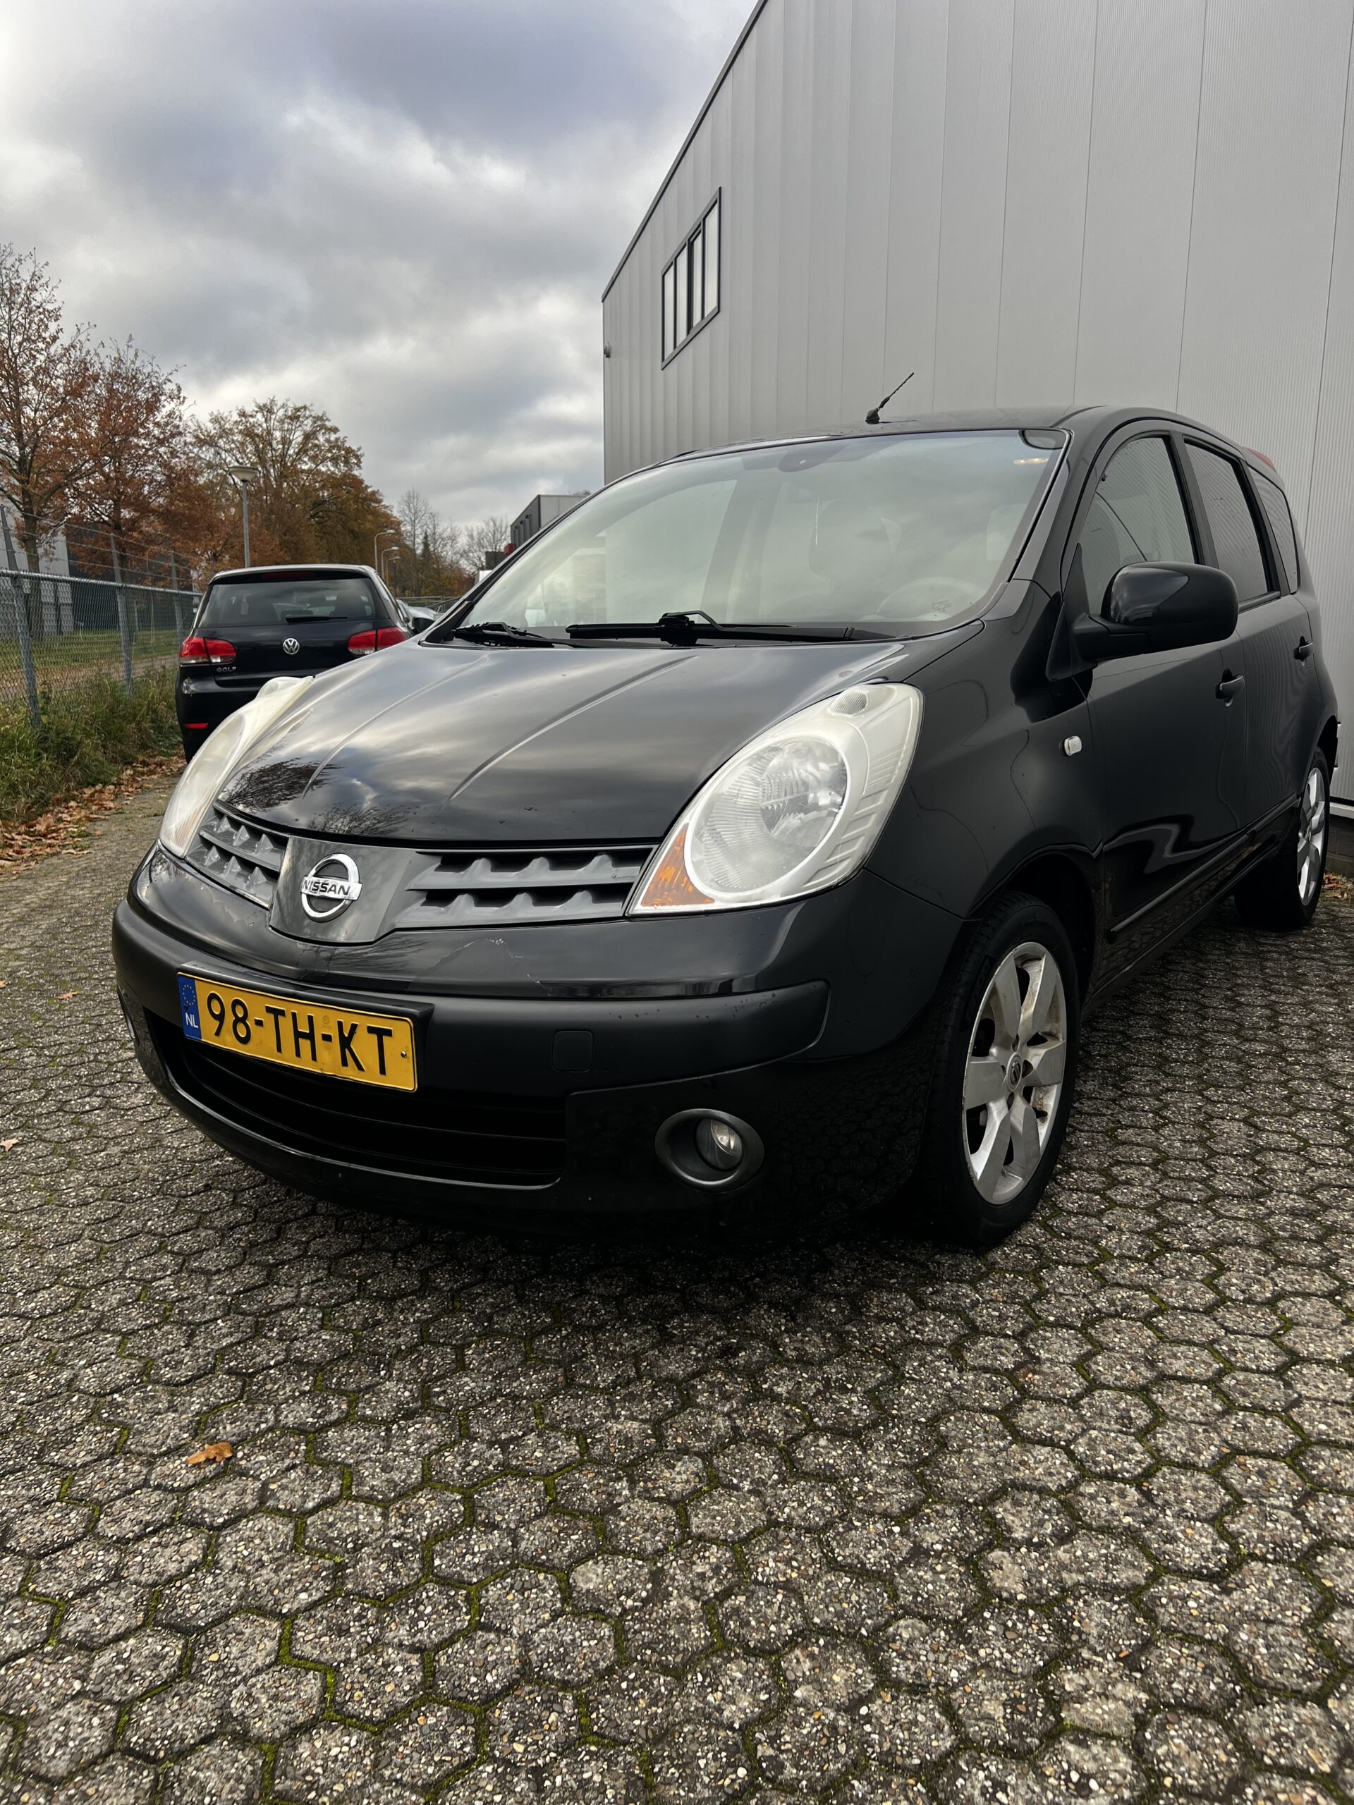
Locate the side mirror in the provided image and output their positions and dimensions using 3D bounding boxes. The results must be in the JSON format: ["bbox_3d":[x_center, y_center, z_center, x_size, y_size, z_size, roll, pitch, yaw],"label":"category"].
[{"bbox_3d":[0.890,-0.541,2.502,0.245,0.175,0.160,7,15,34],"label":"side mirror"}]

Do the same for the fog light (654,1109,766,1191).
[{"bbox_3d":[0.049,0.341,1.869,0.135,0.100,0.080,2,12,14],"label":"fog light"}]

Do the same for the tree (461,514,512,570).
[{"bbox_3d":[-13.188,-23.315,95.853,5.500,8.000,5.500,0,12,0],"label":"tree"}]

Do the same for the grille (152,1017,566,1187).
[{"bbox_3d":[-0.528,0.285,2.094,0.900,0.155,0.120,7,15,34],"label":"grille"}]

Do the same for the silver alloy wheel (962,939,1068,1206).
[{"bbox_3d":[0.508,0.274,2.278,0.160,0.440,0.440,7,15,34],"label":"silver alloy wheel"}]

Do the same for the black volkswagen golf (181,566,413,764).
[{"bbox_3d":[-3.137,-2.108,11.830,1.790,1.480,4.200,-2,12,-10],"label":"black volkswagen golf"}]

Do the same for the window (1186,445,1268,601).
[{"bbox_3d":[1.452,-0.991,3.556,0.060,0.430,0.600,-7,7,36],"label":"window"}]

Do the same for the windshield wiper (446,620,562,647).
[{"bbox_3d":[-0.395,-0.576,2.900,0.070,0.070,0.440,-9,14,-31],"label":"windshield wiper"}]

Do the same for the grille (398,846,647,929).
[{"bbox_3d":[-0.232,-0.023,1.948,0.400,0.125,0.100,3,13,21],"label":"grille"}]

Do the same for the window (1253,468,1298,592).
[{"bbox_3d":[1.851,-1.127,4.179,0.070,0.350,0.460,-8,6,36],"label":"window"}]

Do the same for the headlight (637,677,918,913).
[{"bbox_3d":[0.166,-0.153,1.950,0.290,0.320,0.500,4,14,26],"label":"headlight"}]

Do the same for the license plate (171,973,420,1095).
[{"bbox_3d":[-0.575,0.189,2.019,0.520,0.110,0.020,7,13,34],"label":"license plate"}]

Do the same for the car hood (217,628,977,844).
[{"bbox_3d":[-0.263,-0.316,2.384,1.370,0.310,0.910,7,15,34],"label":"car hood"}]

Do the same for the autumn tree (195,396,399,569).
[{"bbox_3d":[-17.503,-17.746,63.173,9.200,11.000,9.200,0,12,0],"label":"autumn tree"}]

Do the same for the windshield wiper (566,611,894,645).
[{"bbox_3d":[0.070,-0.501,2.503,0.690,0.065,0.080,7,15,34],"label":"windshield wiper"}]

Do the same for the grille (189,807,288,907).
[{"bbox_3d":[-0.734,-0.087,2.280,0.090,0.125,0.360,-11,15,-37],"label":"grille"}]

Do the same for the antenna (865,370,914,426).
[{"bbox_3d":[0.543,-1.274,3.422,0.040,0.155,0.270,7,15,34],"label":"antenna"}]

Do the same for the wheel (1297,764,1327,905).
[{"bbox_3d":[1.978,-0.218,4.384,0.170,0.440,0.440,7,15,34],"label":"wheel"}]

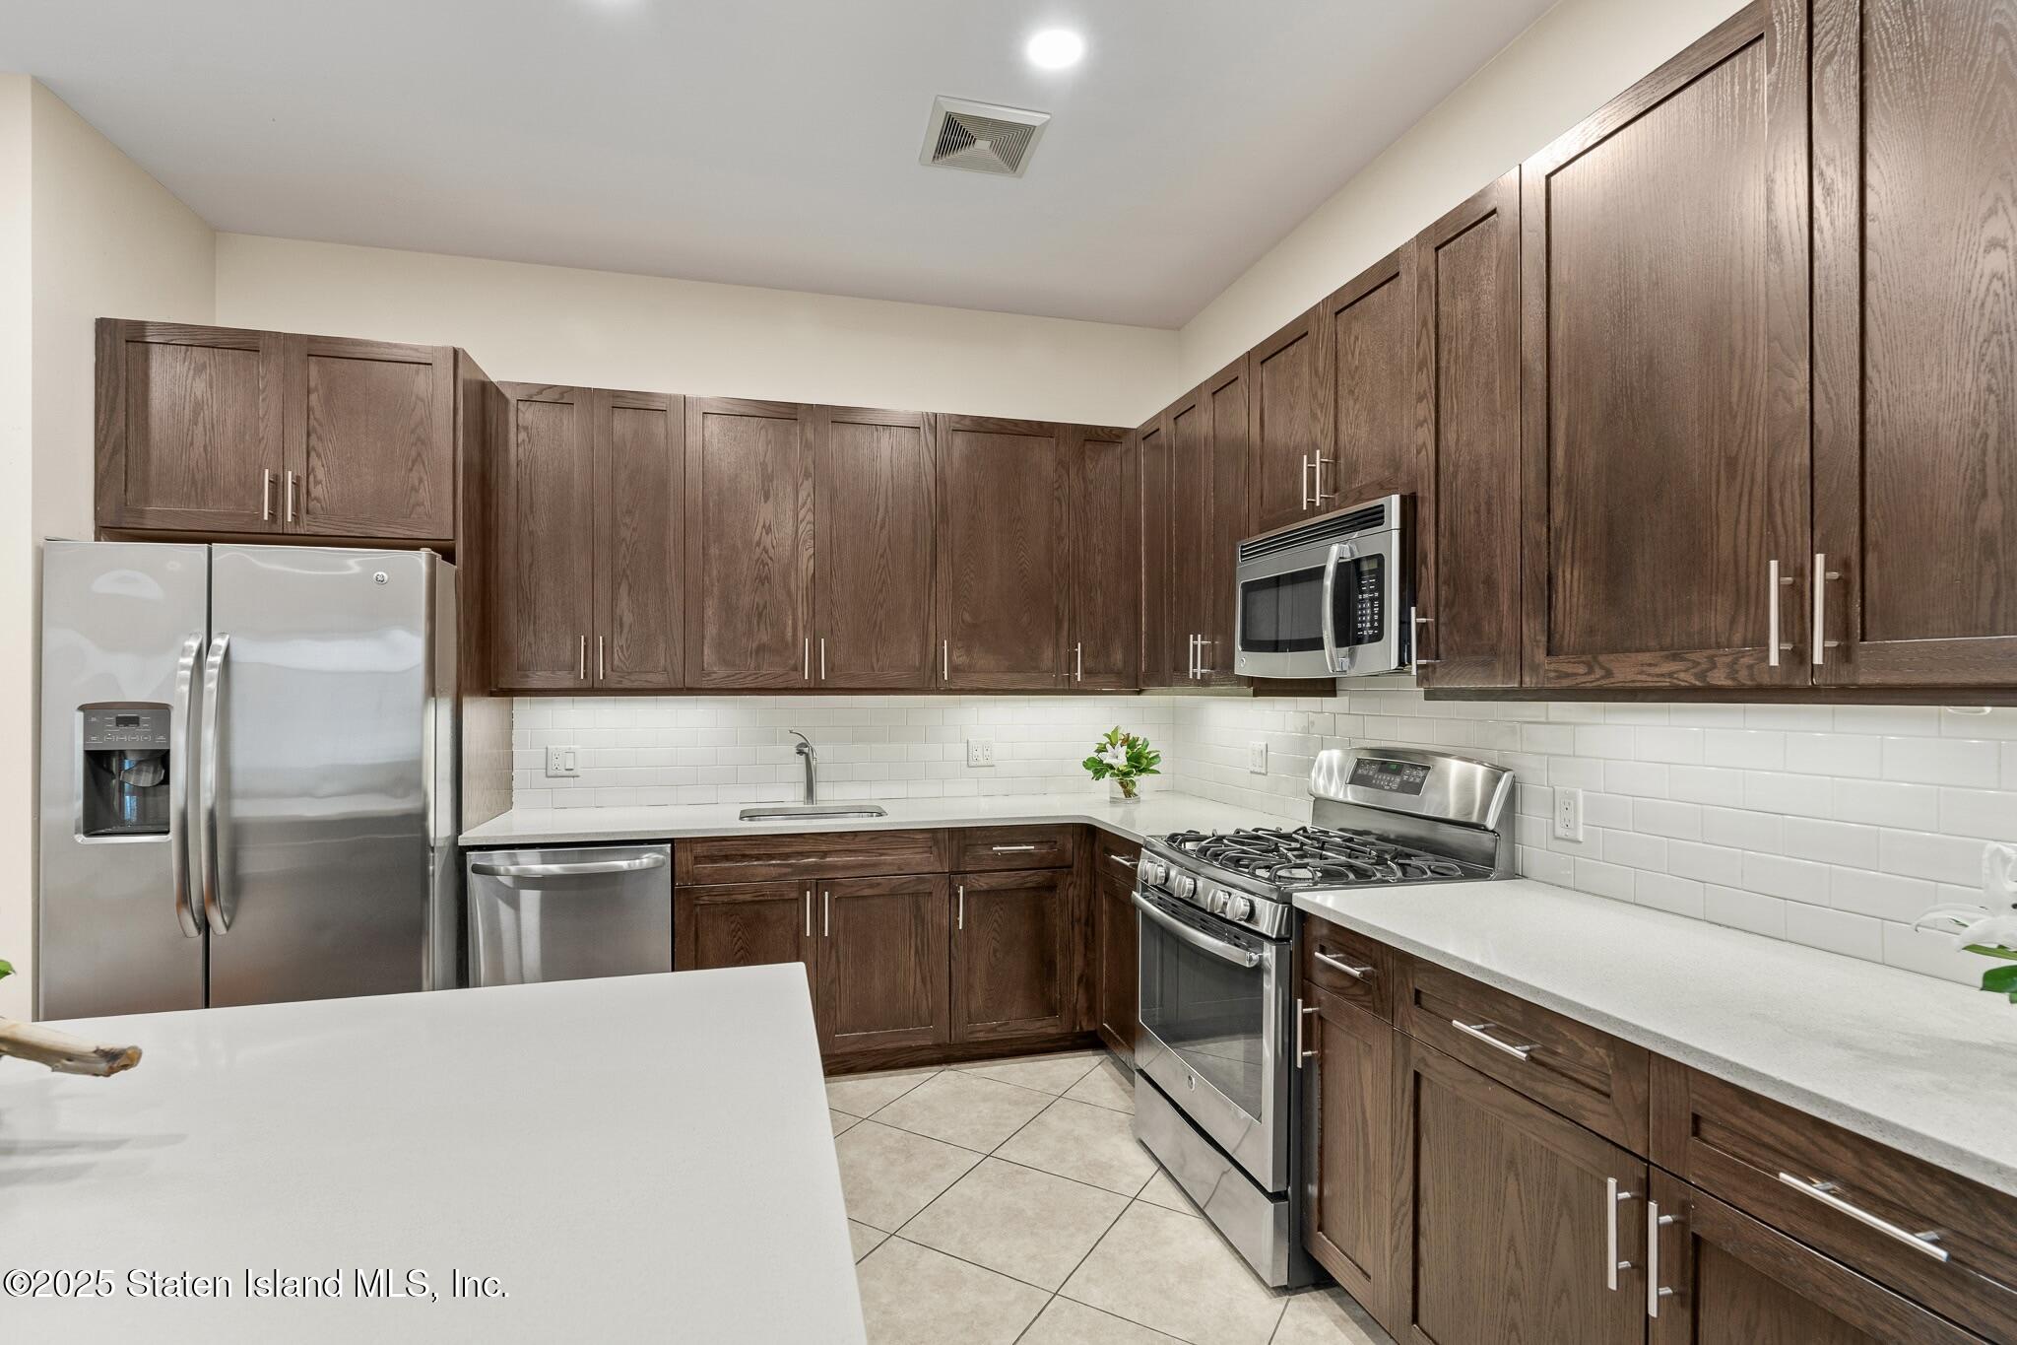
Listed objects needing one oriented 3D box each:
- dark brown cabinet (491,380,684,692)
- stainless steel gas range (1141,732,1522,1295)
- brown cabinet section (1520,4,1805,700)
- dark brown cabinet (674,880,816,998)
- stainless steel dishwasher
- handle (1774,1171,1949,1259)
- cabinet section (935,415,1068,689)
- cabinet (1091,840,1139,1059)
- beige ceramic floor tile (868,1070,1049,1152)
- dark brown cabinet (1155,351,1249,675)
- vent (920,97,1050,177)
[{"bbox_3d":[-1.510,-0.472,3.333,0.616,1.076,0.326,0,-1,-15],"label":"dark brown cabinet"},{"bbox_3d":[0.818,0.841,2.496,0.765,1.185,0.757,0,-1,-15],"label":"stainless steel gas range"},{"bbox_3d":[1.253,-0.496,1.585,0.335,1.052,0.516,0,-1,-15],"label":"brown cabinet section"},{"bbox_3d":[-0.972,1.037,3.349,0.474,0.653,0.610,0,-1,-15],"label":"dark brown cabinet"},{"bbox_3d":[-1.492,0.999,3.176,0.608,0.853,0.635,0,-1,-15],"label":"stainless steel dishwasher"},{"bbox_3d":[0.968,0.608,1.009,0.038,0.013,0.160,0,-1,-15],"label":"handle"},{"bbox_3d":[-0.057,-0.469,3.682,0.539,1.052,0.335,0,-1,-15],"label":"cabinet section"},{"bbox_3d":[0.699,0.942,3.116,0.615,0.794,0.525,0,-1,-15],"label":"cabinet"},{"bbox_3d":[-0.139,1.430,2.941,0.455,0.010,0.455,-1,-1,30],"label":"beige ceramic floor tile"},{"bbox_3d":[0.843,-0.472,3.190,0.326,1.076,0.630,0,-1,-15],"label":"dark brown cabinet"},{"bbox_3d":[-0.076,-1.589,2.703,0.333,0.030,0.333,0,-1,-15],"label":"vent"}]

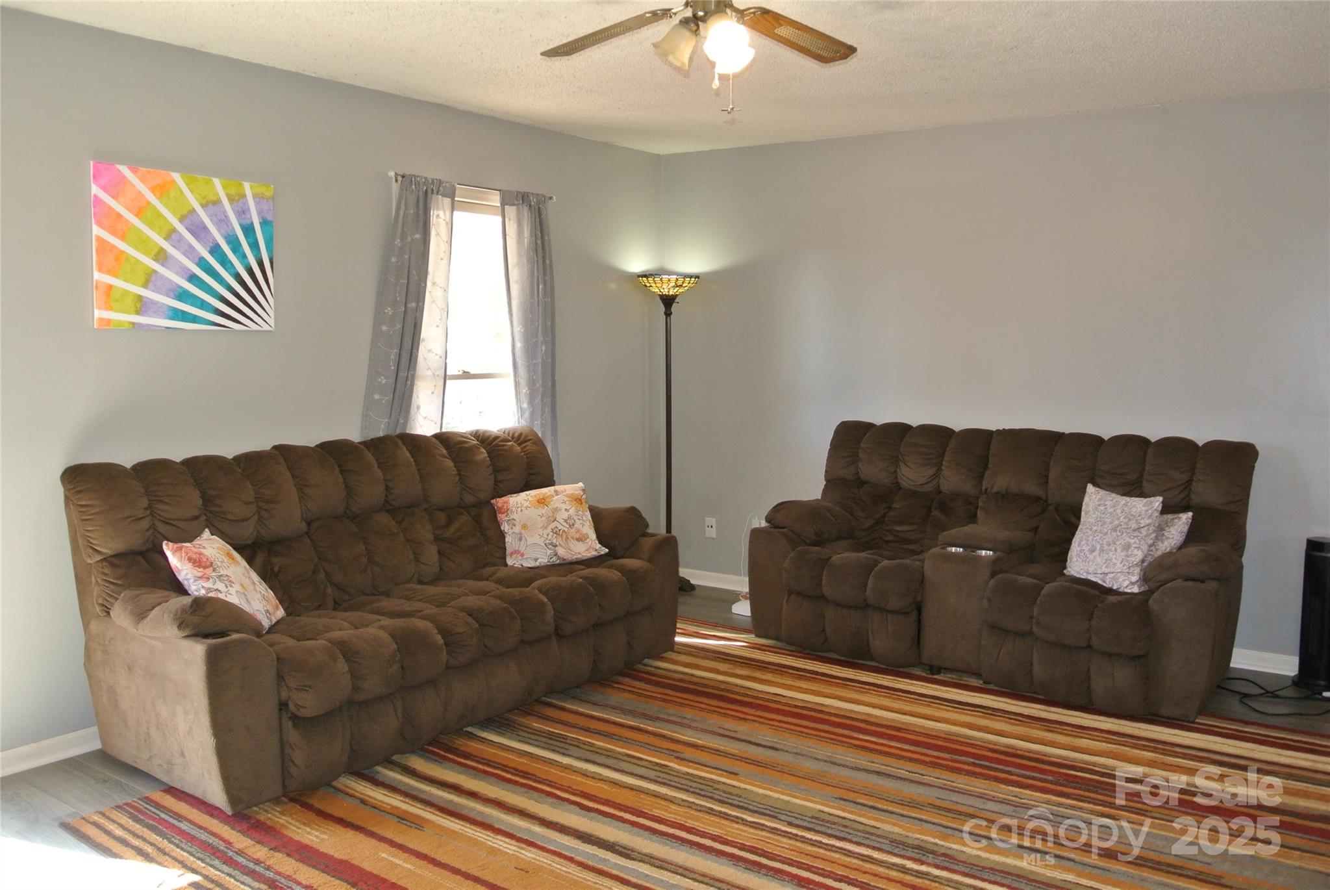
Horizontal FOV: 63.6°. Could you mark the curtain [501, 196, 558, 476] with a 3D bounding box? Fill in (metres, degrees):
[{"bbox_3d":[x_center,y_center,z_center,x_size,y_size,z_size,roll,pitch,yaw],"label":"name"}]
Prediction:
[{"bbox_3d":[-0.649,-0.335,5.188,0.090,1.750,0.410,5,7,35],"label":"curtain"}]

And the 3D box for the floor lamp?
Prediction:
[{"bbox_3d":[0.032,-0.067,5.978,0.345,1.765,0.345,0,6,0],"label":"floor lamp"}]

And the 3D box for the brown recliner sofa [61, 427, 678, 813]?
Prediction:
[{"bbox_3d":[-0.945,0.493,4.142,0.920,0.990,2.230,4,7,34],"label":"brown recliner sofa"}]

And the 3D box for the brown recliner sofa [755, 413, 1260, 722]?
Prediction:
[{"bbox_3d":[1.427,0.446,4.709,1.980,0.990,0.900,5,8,37],"label":"brown recliner sofa"}]

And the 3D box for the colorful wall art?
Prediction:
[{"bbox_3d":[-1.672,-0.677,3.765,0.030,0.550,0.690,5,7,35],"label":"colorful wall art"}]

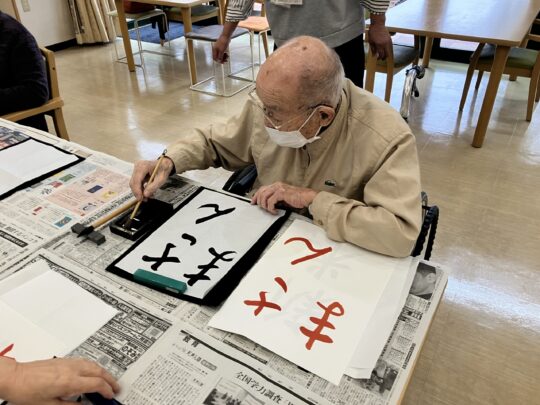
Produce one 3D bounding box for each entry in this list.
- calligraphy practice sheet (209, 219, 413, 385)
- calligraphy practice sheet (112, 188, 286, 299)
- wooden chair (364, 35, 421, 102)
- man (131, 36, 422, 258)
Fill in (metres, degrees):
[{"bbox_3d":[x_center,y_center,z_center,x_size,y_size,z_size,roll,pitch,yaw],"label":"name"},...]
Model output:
[{"bbox_3d":[0.096,0.166,0.866,0.275,0.005,0.366,17,38,25],"label":"calligraphy practice sheet"},{"bbox_3d":[-0.145,0.078,1.007,0.272,0.005,0.362,14,37,22],"label":"calligraphy practice sheet"},{"bbox_3d":[0.811,-1.170,3.406,0.560,0.770,0.540,20,40,29],"label":"wooden chair"},{"bbox_3d":[0.097,0.035,1.328,0.720,1.030,0.660,12,36,19],"label":"man"}]

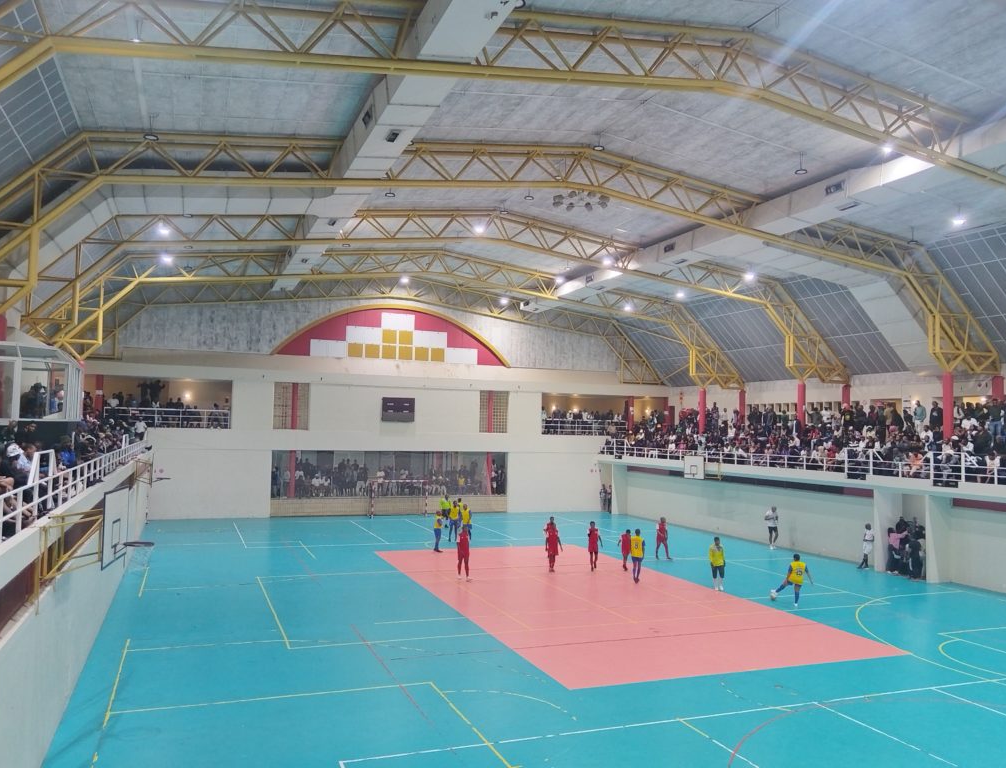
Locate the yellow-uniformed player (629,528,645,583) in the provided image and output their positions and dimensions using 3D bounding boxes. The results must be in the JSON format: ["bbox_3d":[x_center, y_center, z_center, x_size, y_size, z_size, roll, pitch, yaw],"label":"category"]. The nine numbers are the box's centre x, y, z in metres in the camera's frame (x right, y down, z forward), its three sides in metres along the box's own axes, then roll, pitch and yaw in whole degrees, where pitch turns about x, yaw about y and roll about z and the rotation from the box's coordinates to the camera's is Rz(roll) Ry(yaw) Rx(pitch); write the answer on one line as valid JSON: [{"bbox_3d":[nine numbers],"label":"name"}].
[{"bbox_3d":[4.646,5.896,26.466,0.500,1.780,0.380,2,-4,0],"label":"yellow-uniformed player"}]

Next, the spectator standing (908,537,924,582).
[{"bbox_3d":[15.195,6.409,28.296,0.560,1.580,0.450,-1,-5,40],"label":"spectator standing"}]

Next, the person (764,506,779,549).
[{"bbox_3d":[12.362,6.624,35.306,0.600,1.880,0.400,0,-4,29],"label":"person"}]

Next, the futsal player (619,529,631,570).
[{"bbox_3d":[4.569,6.148,28.567,0.500,1.540,0.450,0,-4,19],"label":"futsal player"}]

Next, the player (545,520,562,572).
[{"bbox_3d":[1.856,5.930,27.991,0.560,1.750,0.380,2,-4,-1],"label":"player"}]

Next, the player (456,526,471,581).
[{"bbox_3d":[-1.317,5.713,25.980,0.500,1.750,0.380,3,-4,-27],"label":"player"}]

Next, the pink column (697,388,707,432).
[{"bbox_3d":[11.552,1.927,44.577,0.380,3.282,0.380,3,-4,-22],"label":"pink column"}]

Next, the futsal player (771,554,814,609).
[{"bbox_3d":[8.863,5.939,23.464,1.100,1.550,0.650,2,-4,1],"label":"futsal player"}]

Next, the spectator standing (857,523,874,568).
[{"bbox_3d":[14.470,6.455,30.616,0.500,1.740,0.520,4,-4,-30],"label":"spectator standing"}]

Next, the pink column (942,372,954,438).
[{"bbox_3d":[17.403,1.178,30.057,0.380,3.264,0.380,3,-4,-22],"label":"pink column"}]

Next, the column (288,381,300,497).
[{"bbox_3d":[-11.854,3.174,43.415,0.380,6.645,0.380,3,-4,-22],"label":"column"}]

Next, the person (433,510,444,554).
[{"bbox_3d":[-2.678,6.104,31.933,0.400,1.650,0.480,0,-4,26],"label":"person"}]

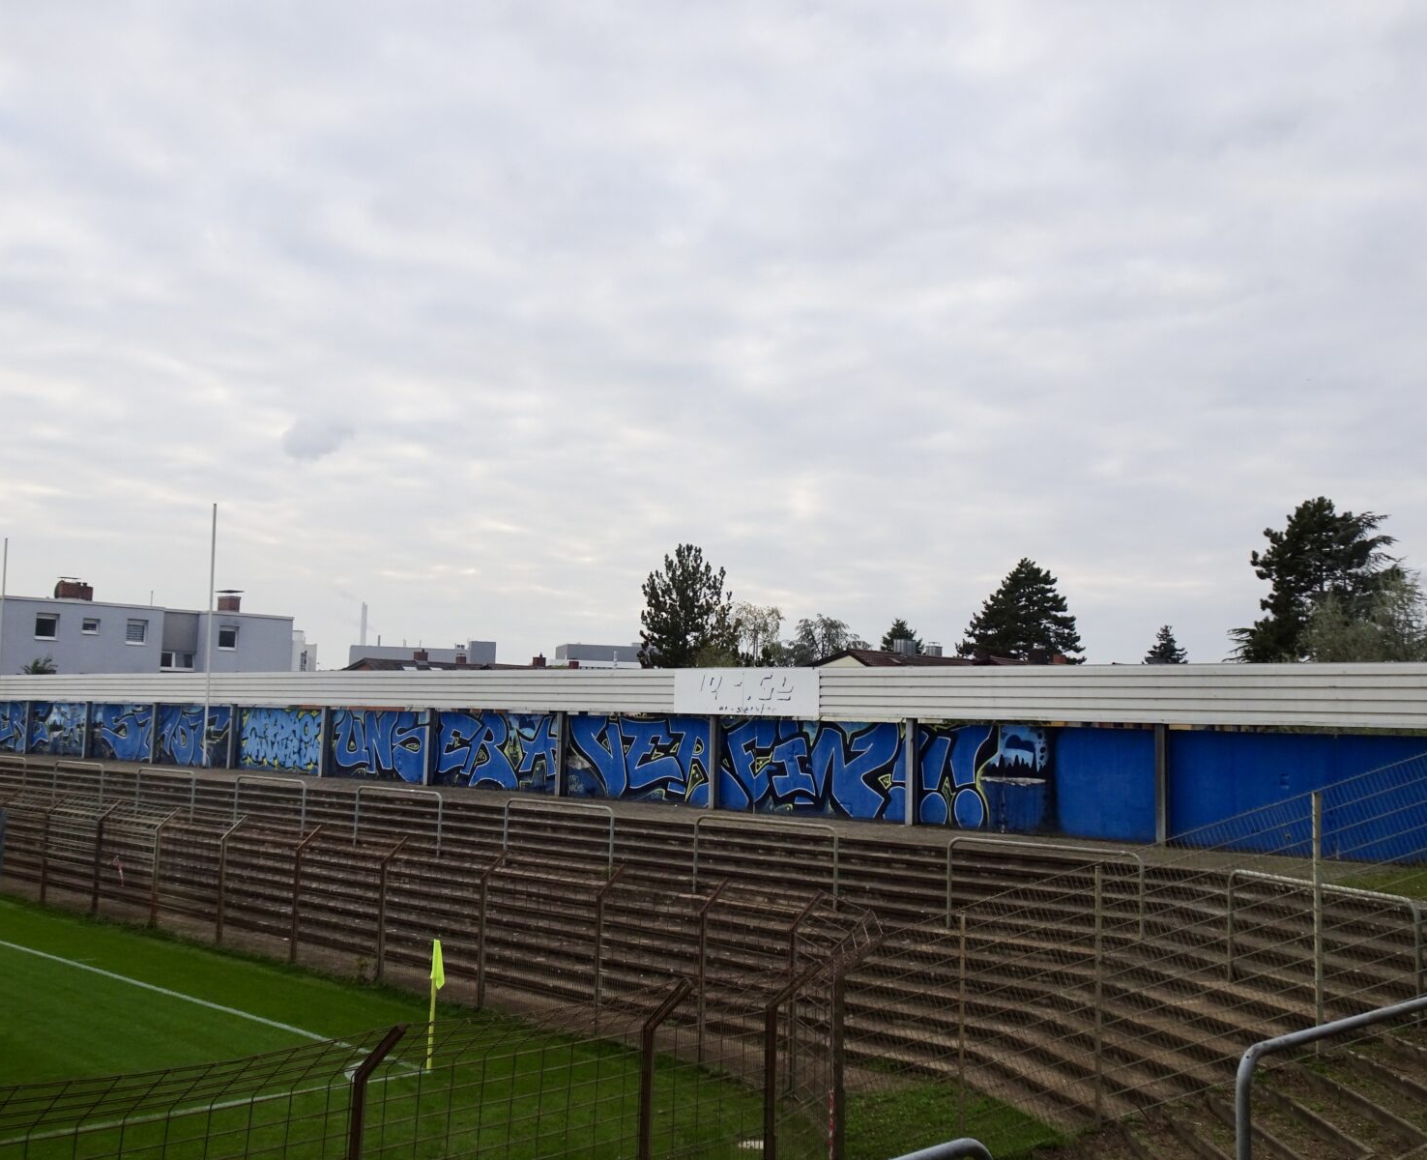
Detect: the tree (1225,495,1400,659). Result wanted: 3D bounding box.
[{"bbox_3d":[30.510,3.540,72.300,8.580,15.600,8.320,1,-5,0],"label":"tree"}]

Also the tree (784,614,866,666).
[{"bbox_3d":[7.480,7.700,96.510,5.570,10.770,5.410,1,-5,0],"label":"tree"}]

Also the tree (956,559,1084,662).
[{"bbox_3d":[19.570,5.730,91.360,8.650,14.240,8.390,1,-5,0],"label":"tree"}]

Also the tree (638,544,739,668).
[{"bbox_3d":[-1.550,4.660,79.400,5.610,13.370,5.440,1,-5,0],"label":"tree"}]

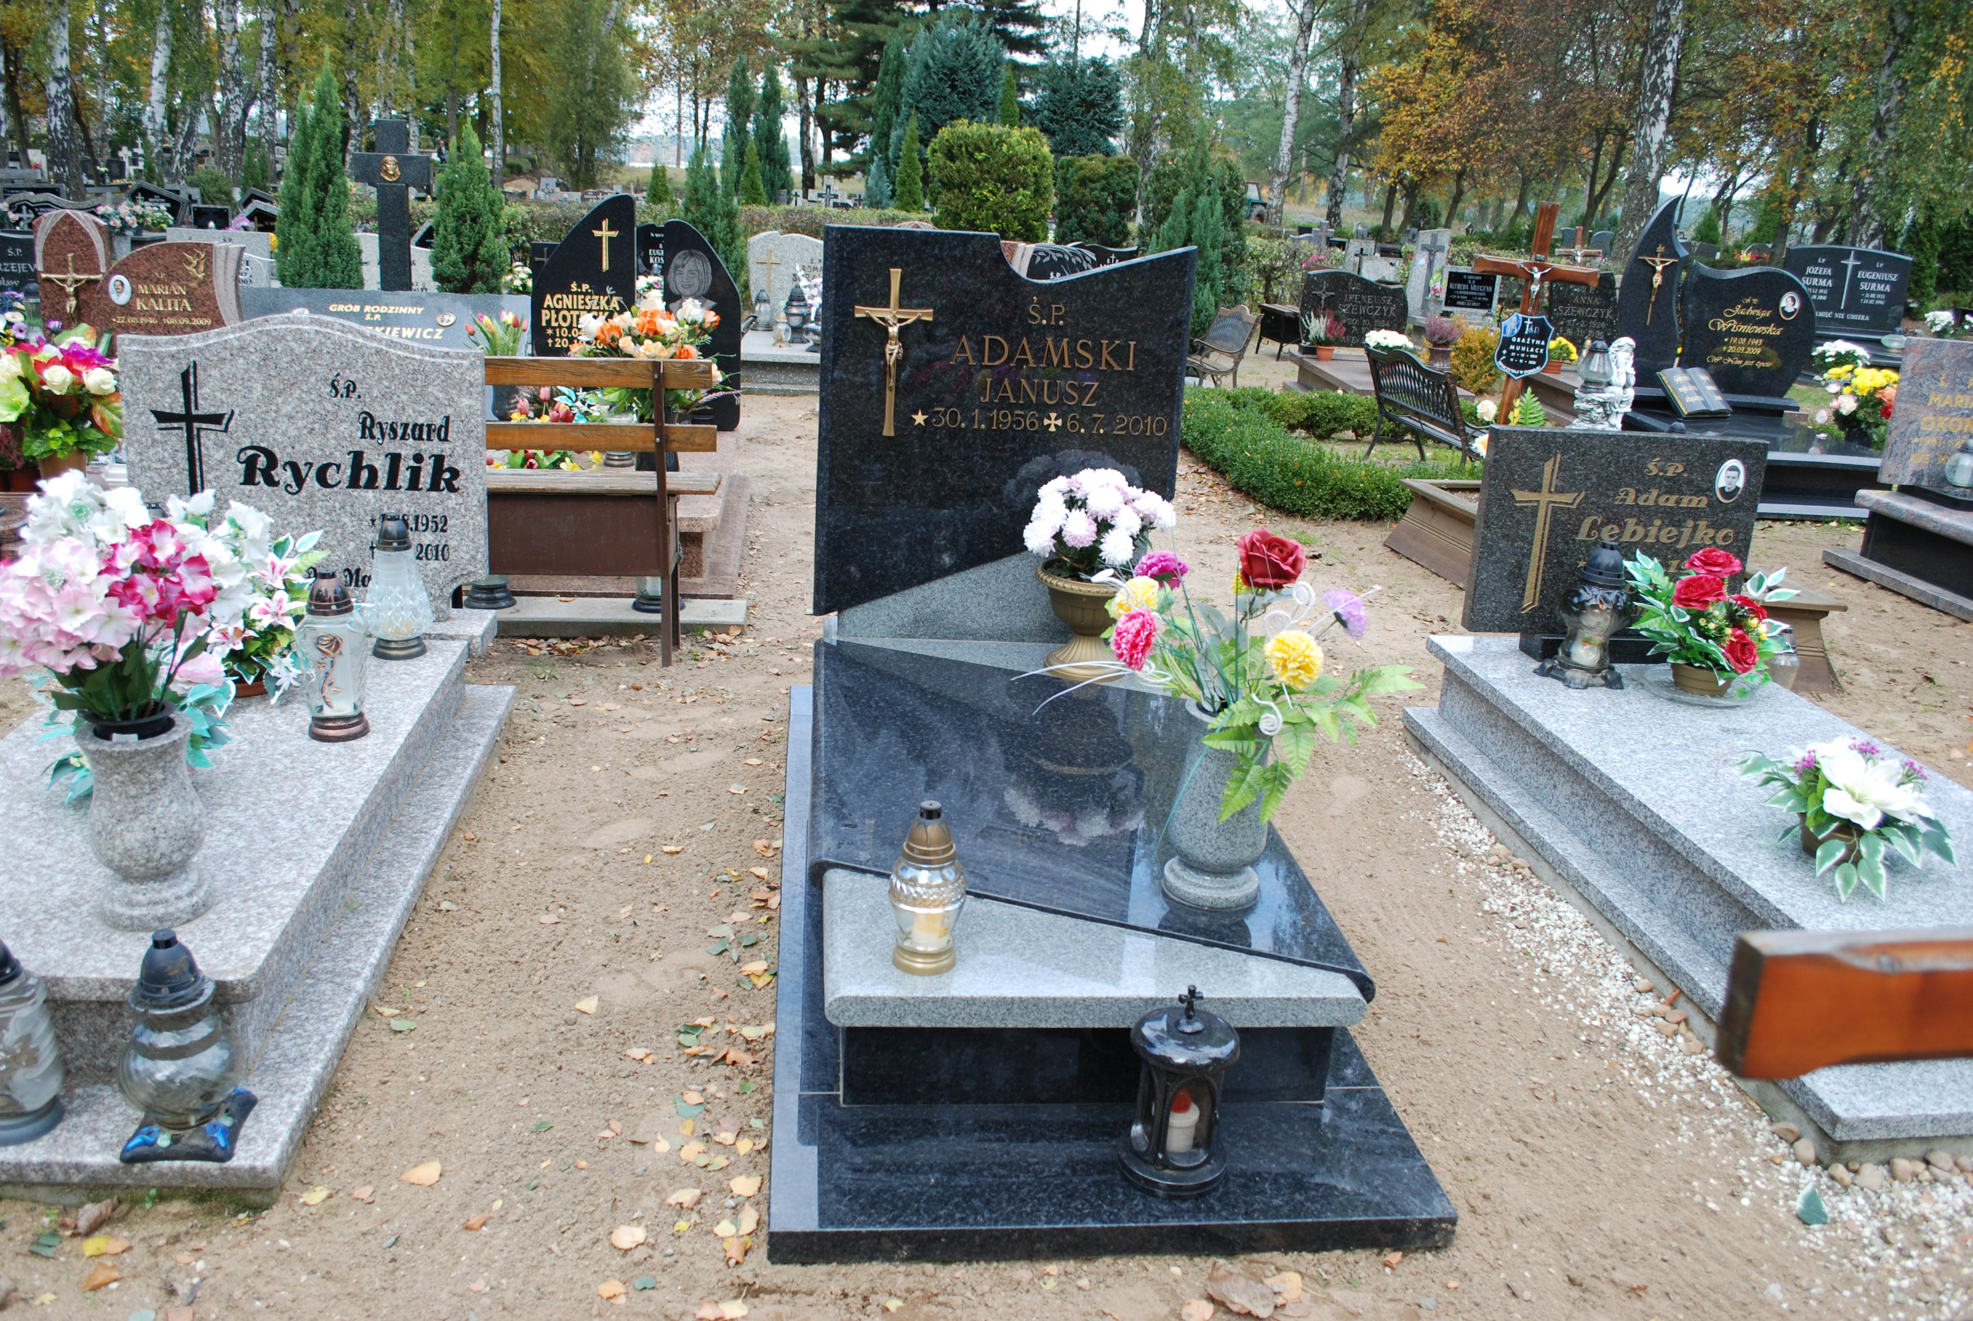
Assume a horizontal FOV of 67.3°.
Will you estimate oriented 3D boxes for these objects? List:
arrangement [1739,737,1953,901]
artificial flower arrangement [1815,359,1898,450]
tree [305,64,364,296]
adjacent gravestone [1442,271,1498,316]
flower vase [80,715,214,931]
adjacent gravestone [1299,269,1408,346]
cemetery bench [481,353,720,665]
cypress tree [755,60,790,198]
[{"bbox_3d":[1.633,0.277,2.793,0.340,0.190,0.310,1,18,-6],"label":"arrangement"},{"bbox_3d":[4.510,-1.304,7.632,0.420,0.440,0.380,1,18,-6],"label":"artificial flower arrangement"},{"bbox_3d":[-3.438,-2.189,7.816,0.360,1.850,0.360,1,18,-6],"label":"tree"},{"bbox_3d":[4.574,-3.512,13.968,0.520,0.450,0.120,8,8,14],"label":"adjacent gravestone"},{"bbox_3d":[-1.382,0.260,2.433,0.175,0.300,0.175,1,18,-8],"label":"flower vase"},{"bbox_3d":[2.847,-2.721,11.505,0.860,0.570,0.100,1,19,-9],"label":"adjacent gravestone"},{"bbox_3d":[-1.427,-0.472,4.405,1.250,0.920,0.440,1,19,-9],"label":"cemetery bench"},{"bbox_3d":[-4.206,-10.029,29.034,0.800,3.080,0.800,1,19,-8],"label":"cypress tree"}]

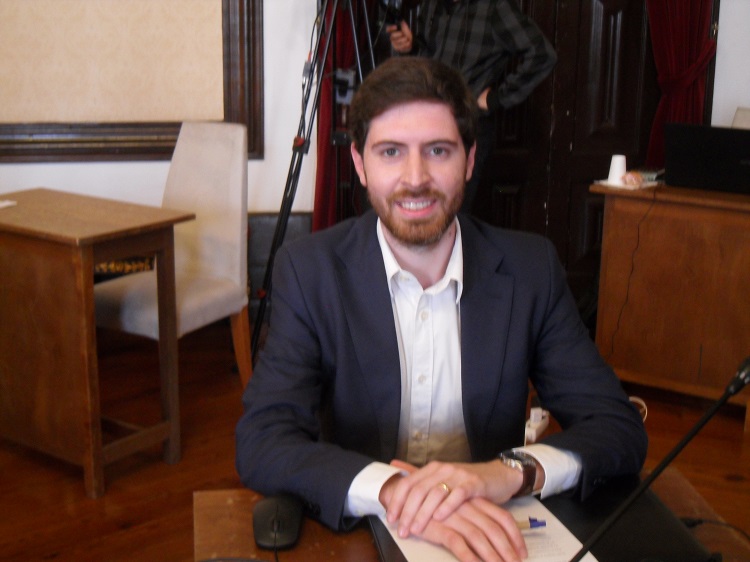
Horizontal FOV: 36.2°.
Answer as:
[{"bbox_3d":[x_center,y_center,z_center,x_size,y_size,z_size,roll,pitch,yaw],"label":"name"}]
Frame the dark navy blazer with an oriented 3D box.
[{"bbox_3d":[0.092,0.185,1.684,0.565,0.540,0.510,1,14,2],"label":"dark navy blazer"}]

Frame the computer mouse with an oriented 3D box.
[{"bbox_3d":[-0.121,0.294,1.427,0.062,0.037,0.106,0,14,-3],"label":"computer mouse"}]

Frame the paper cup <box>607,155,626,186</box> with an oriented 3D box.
[{"bbox_3d":[0.842,-0.384,3.981,0.070,0.100,0.070,1,14,0],"label":"paper cup"}]

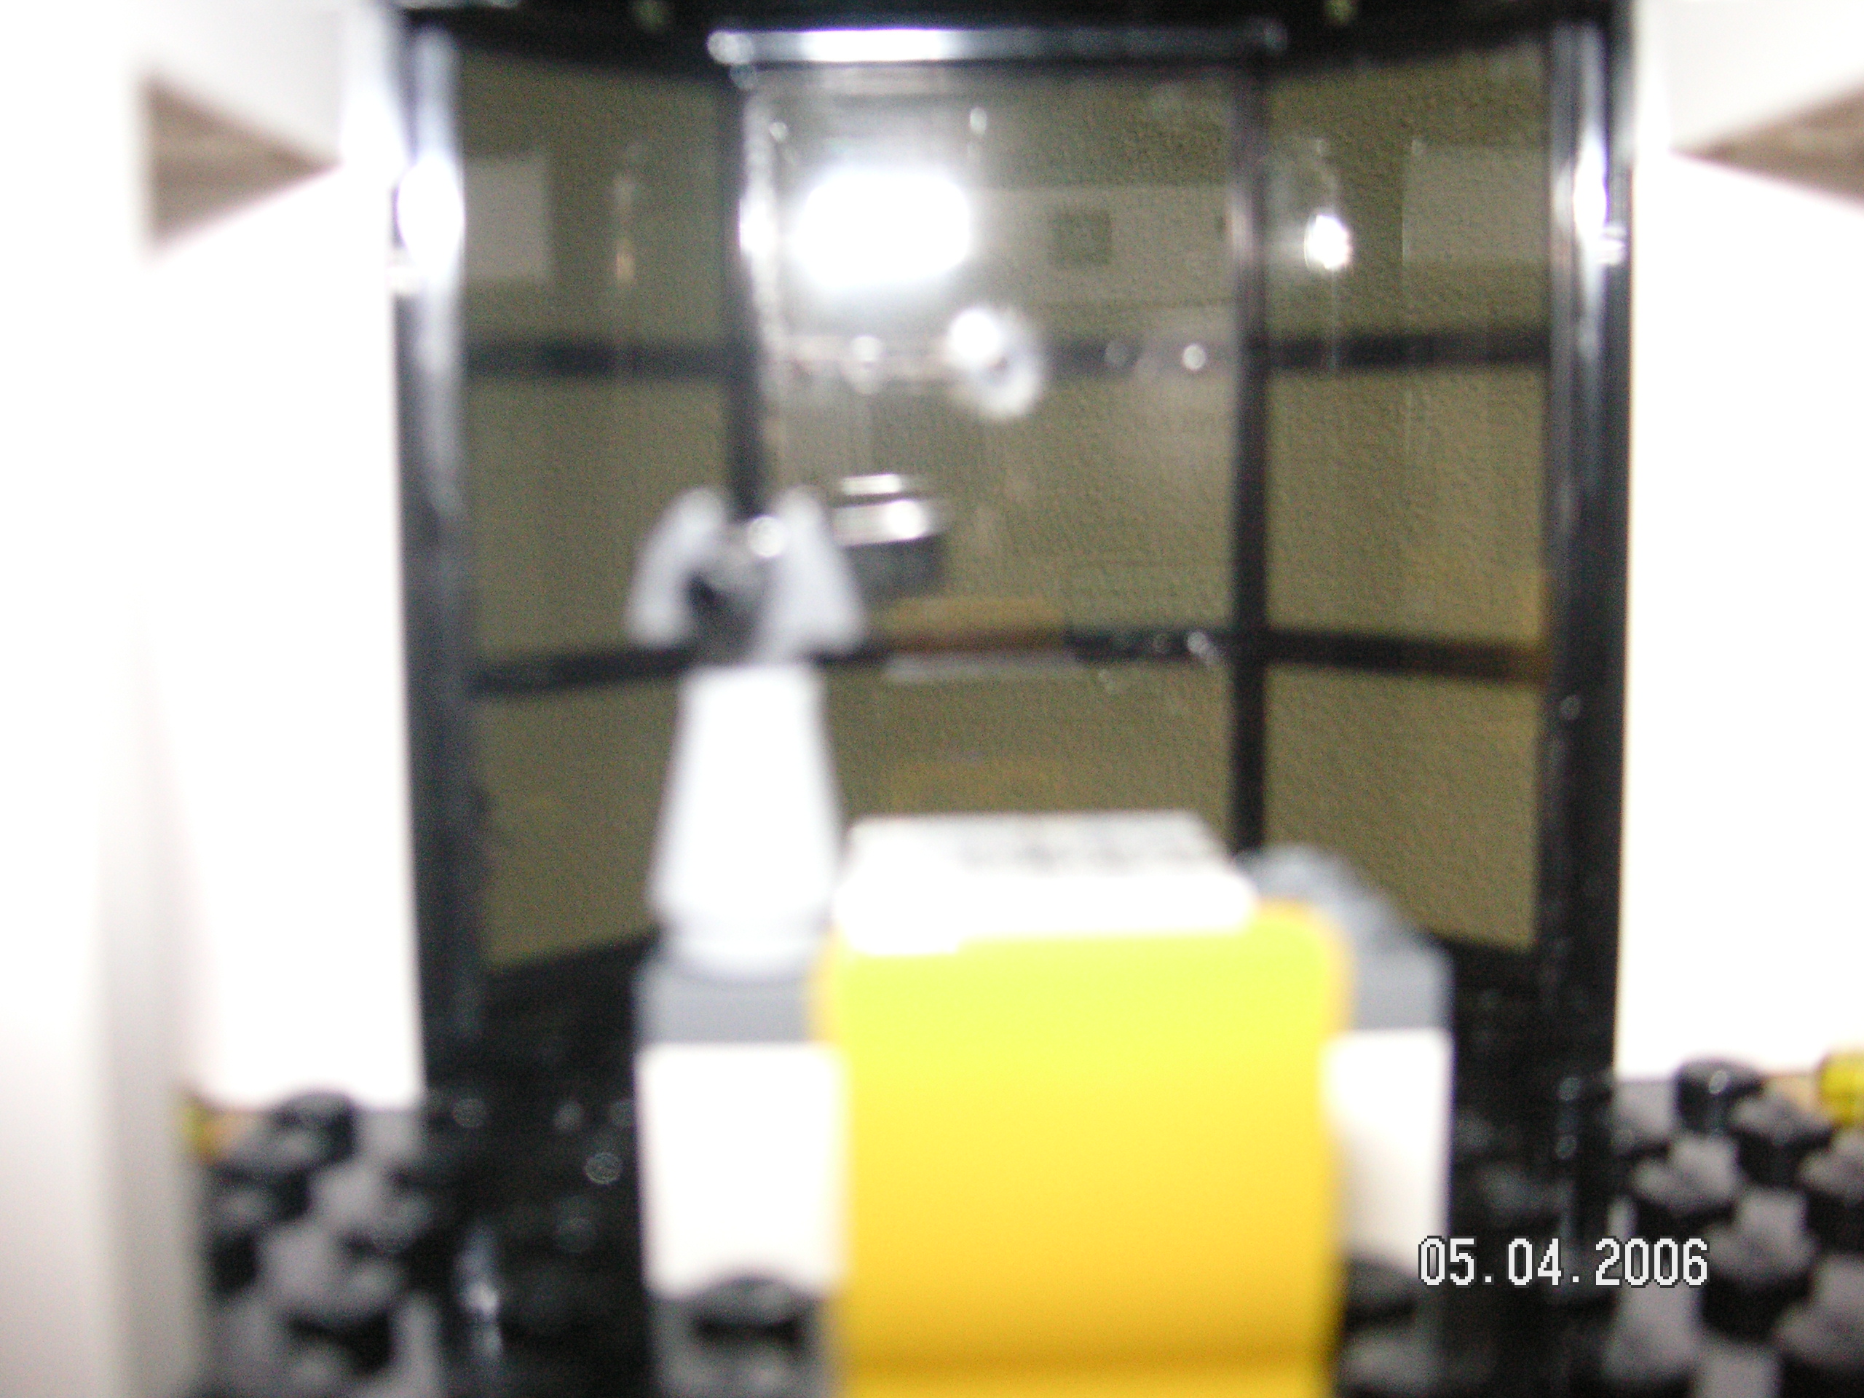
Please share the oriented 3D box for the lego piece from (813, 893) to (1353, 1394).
[{"bbox_3d":[0.005,0.015,0.071,0.016,0.018,0.016,-1,5,-1],"label":"lego piece"}]

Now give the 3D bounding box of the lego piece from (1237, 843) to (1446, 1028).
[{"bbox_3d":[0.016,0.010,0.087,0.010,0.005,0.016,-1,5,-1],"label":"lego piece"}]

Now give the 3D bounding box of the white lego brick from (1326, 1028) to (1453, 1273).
[{"bbox_3d":[0.017,0.018,0.086,0.008,0.010,0.012,-1,5,-1],"label":"white lego brick"}]

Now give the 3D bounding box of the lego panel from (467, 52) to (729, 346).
[{"bbox_3d":[-0.020,-0.029,0.115,0.016,0.016,0.001,-5,7,-36],"label":"lego panel"}]

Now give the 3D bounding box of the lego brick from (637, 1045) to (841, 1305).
[{"bbox_3d":[-0.007,0.018,0.085,0.008,0.010,0.012,-1,5,-1],"label":"lego brick"}]

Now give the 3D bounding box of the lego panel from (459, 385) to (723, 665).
[{"bbox_3d":[-0.019,-0.011,0.117,0.016,0.016,0.001,-5,7,-36],"label":"lego panel"}]

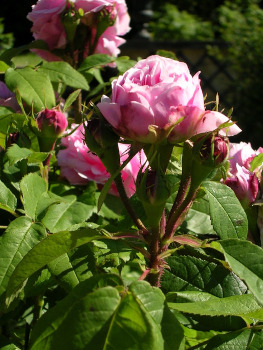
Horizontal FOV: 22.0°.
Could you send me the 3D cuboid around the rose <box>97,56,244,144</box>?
[{"bbox_3d":[0.022,-0.045,0.400,0.084,0.051,0.078,2,13,0],"label":"rose"}]

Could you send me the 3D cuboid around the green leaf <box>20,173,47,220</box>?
[{"bbox_3d":[-0.064,0.014,0.440,0.019,0.008,0.036,4,51,-4],"label":"green leaf"}]

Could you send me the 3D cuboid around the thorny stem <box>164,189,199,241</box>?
[{"bbox_3d":[0.029,0.023,0.395,0.008,0.037,0.008,29,7,0],"label":"thorny stem"}]

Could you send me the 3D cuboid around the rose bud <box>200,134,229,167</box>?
[{"bbox_3d":[0.052,-0.015,0.430,0.018,0.020,0.018,24,9,-4],"label":"rose bud"}]

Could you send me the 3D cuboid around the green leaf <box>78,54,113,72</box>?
[{"bbox_3d":[-0.030,-0.095,0.580,0.032,0.006,0.019,-16,35,-13],"label":"green leaf"}]

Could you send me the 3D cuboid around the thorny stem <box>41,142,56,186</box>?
[{"bbox_3d":[-0.062,-0.009,0.510,0.006,0.034,0.006,13,9,-2],"label":"thorny stem"}]

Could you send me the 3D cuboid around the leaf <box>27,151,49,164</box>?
[{"bbox_3d":[-0.069,-0.013,0.500,0.017,0.005,0.011,-7,53,-5],"label":"leaf"}]

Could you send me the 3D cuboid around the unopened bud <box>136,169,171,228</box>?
[{"bbox_3d":[0.013,0.013,0.385,0.019,0.033,0.019,0,14,0],"label":"unopened bud"}]

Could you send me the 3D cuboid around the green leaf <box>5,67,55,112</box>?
[{"bbox_3d":[-0.081,-0.068,0.540,0.030,0.007,0.044,-24,58,-24],"label":"green leaf"}]

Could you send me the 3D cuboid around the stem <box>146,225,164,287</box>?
[{"bbox_3d":[0.015,0.051,0.430,0.010,0.038,0.010,2,12,0],"label":"stem"}]

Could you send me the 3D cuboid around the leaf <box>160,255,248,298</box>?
[{"bbox_3d":[0.043,0.063,0.410,0.057,0.009,0.037,23,47,19],"label":"leaf"}]

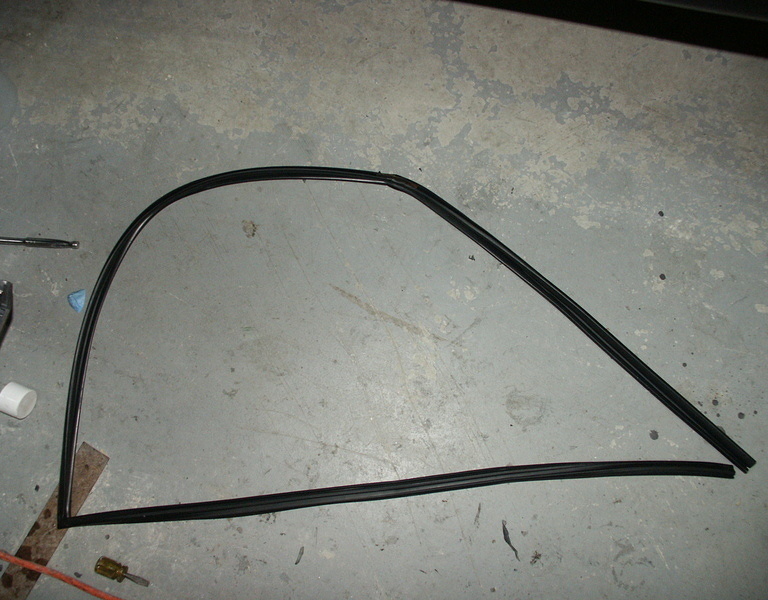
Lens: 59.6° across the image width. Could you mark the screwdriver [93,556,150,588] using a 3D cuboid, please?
[{"bbox_3d":[-0.372,0.391,0.954,0.084,0.024,0.024,18,76,5],"label":"screwdriver"}]

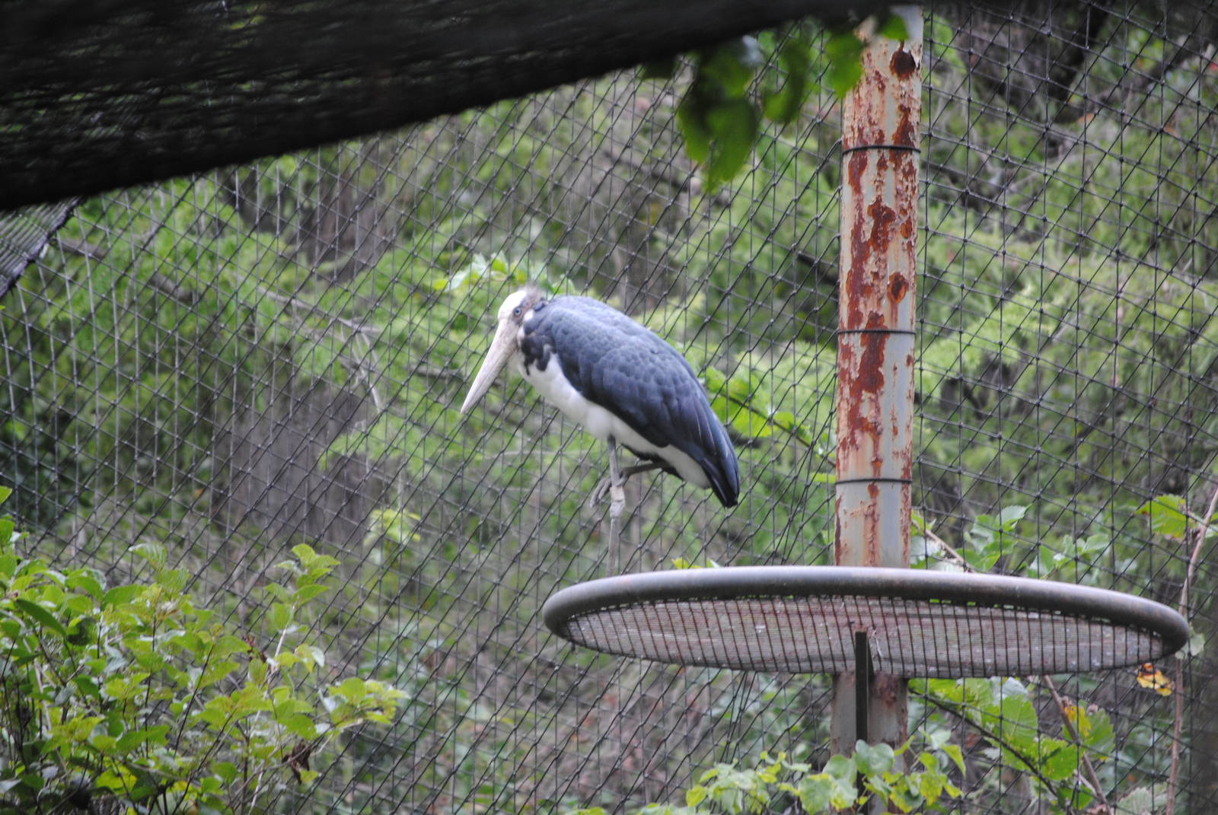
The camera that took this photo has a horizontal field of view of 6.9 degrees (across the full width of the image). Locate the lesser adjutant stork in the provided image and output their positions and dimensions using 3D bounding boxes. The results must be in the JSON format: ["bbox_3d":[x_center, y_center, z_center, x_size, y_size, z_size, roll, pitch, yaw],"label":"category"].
[{"bbox_3d":[-0.024,0.100,26.000,0.710,0.810,0.270,1,-7,3],"label":"lesser adjutant stork"}]

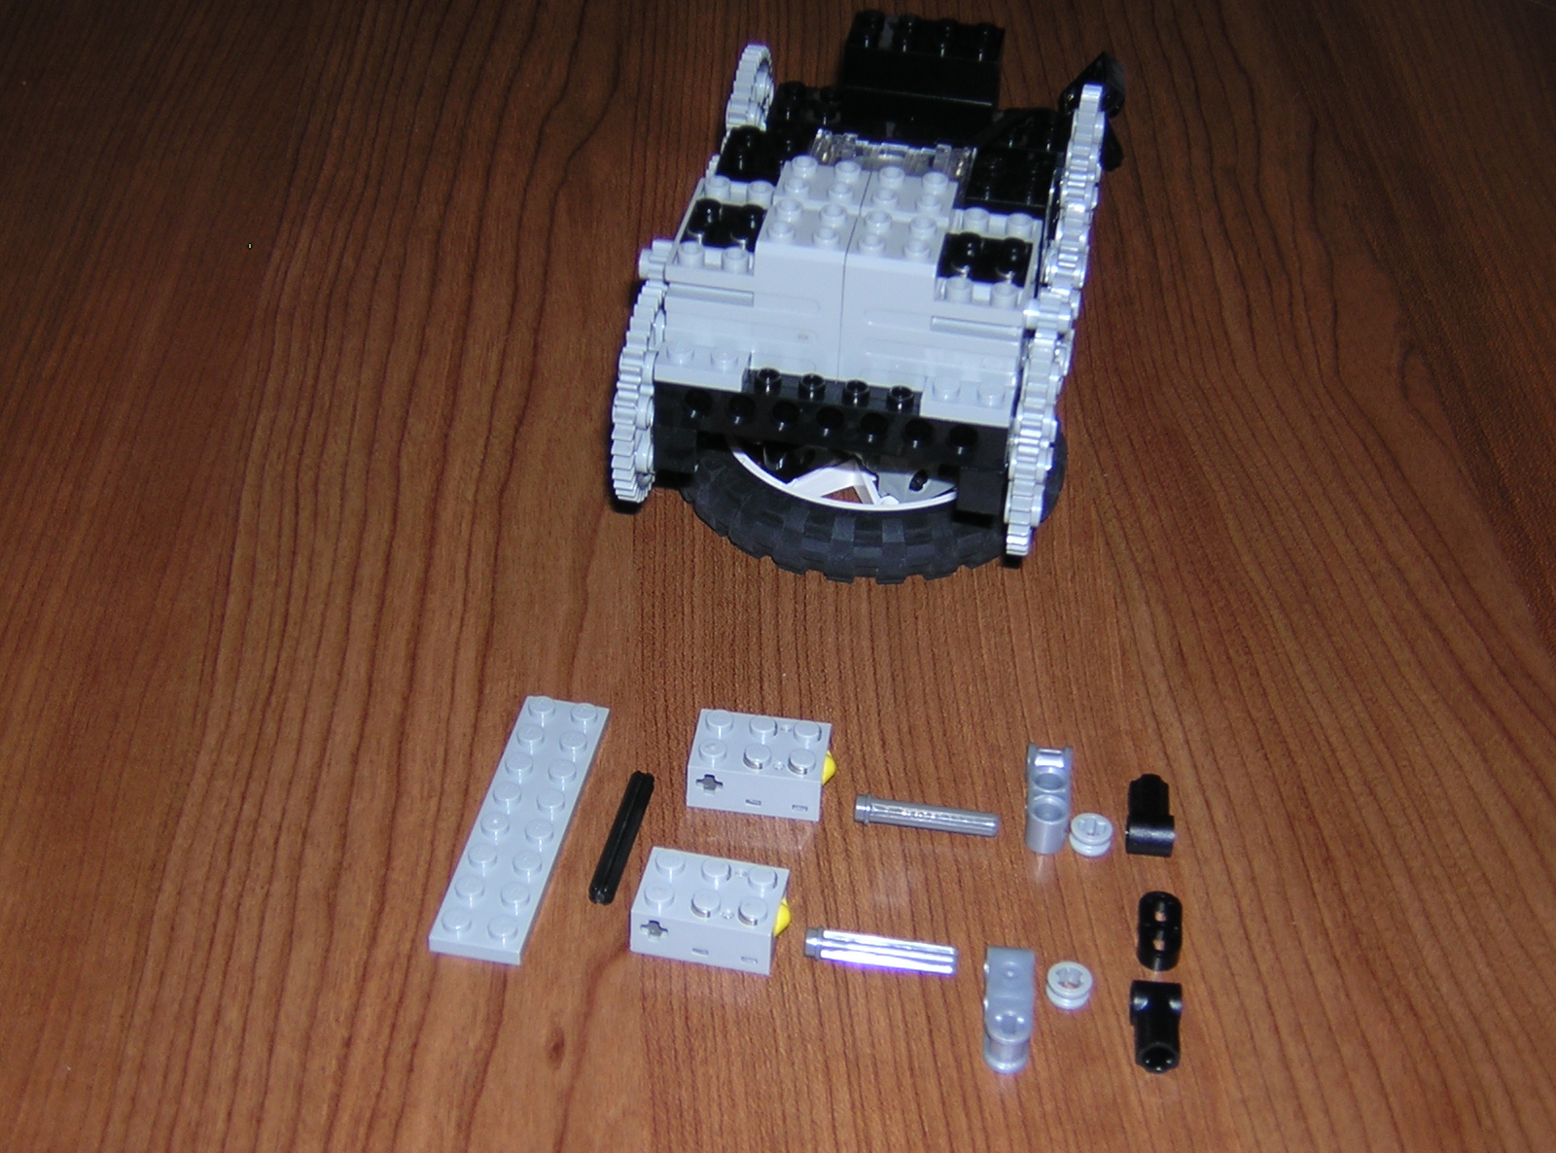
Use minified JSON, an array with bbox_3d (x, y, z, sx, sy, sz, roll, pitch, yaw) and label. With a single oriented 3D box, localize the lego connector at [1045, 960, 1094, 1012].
[{"bbox_3d":[0.049,0.068,0.435,0.007,0.004,0.007,6,38,5],"label":"lego connector"}]

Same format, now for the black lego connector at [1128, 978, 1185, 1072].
[{"bbox_3d":[0.062,0.073,0.427,0.008,0.007,0.016,5,38,3],"label":"black lego connector"}]

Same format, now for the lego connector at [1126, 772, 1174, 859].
[{"bbox_3d":[0.066,0.043,0.466,0.008,0.007,0.016,5,38,3],"label":"lego connector"}]

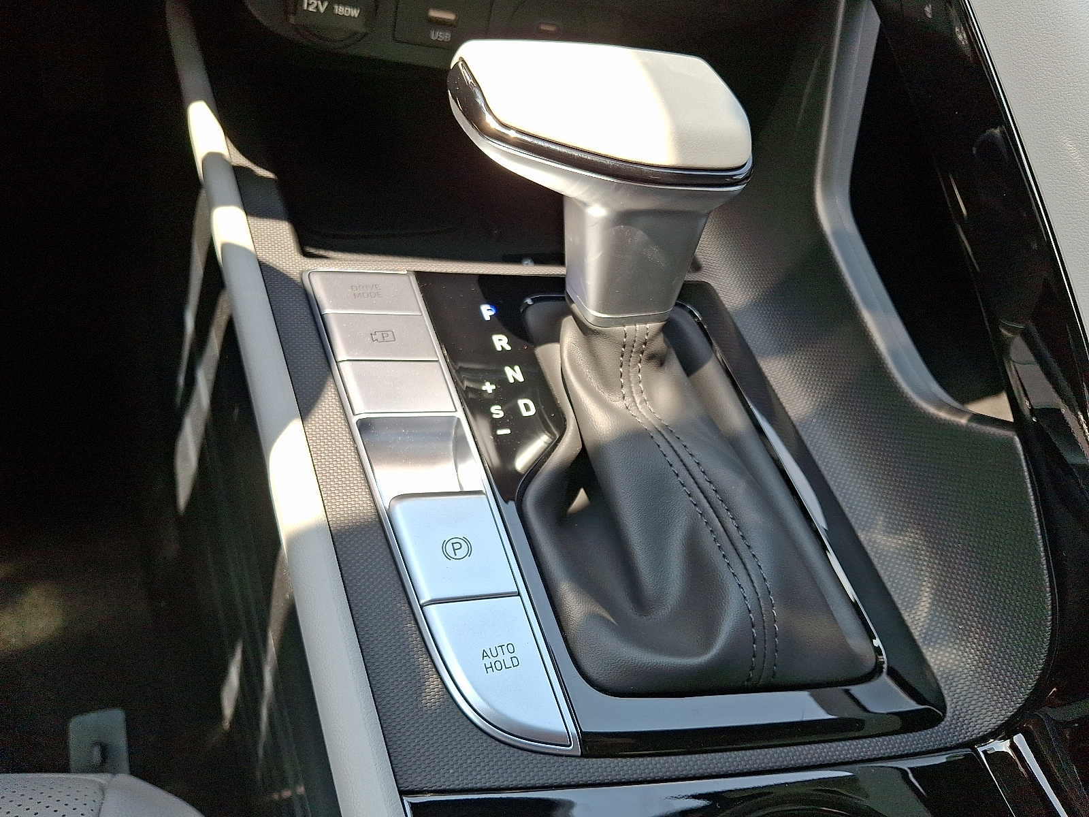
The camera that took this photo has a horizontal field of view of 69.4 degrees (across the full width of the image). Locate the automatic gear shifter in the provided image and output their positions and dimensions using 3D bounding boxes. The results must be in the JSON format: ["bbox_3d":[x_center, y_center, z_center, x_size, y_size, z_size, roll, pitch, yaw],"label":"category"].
[{"bbox_3d":[0.040,-0.024,0.243,0.099,0.086,0.197,-7,57,-24],"label":"automatic gear shifter"}]

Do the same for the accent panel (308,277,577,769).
[{"bbox_3d":[-0.039,0.023,0.241,0.042,0.014,0.176,-7,57,-24],"label":"accent panel"}]

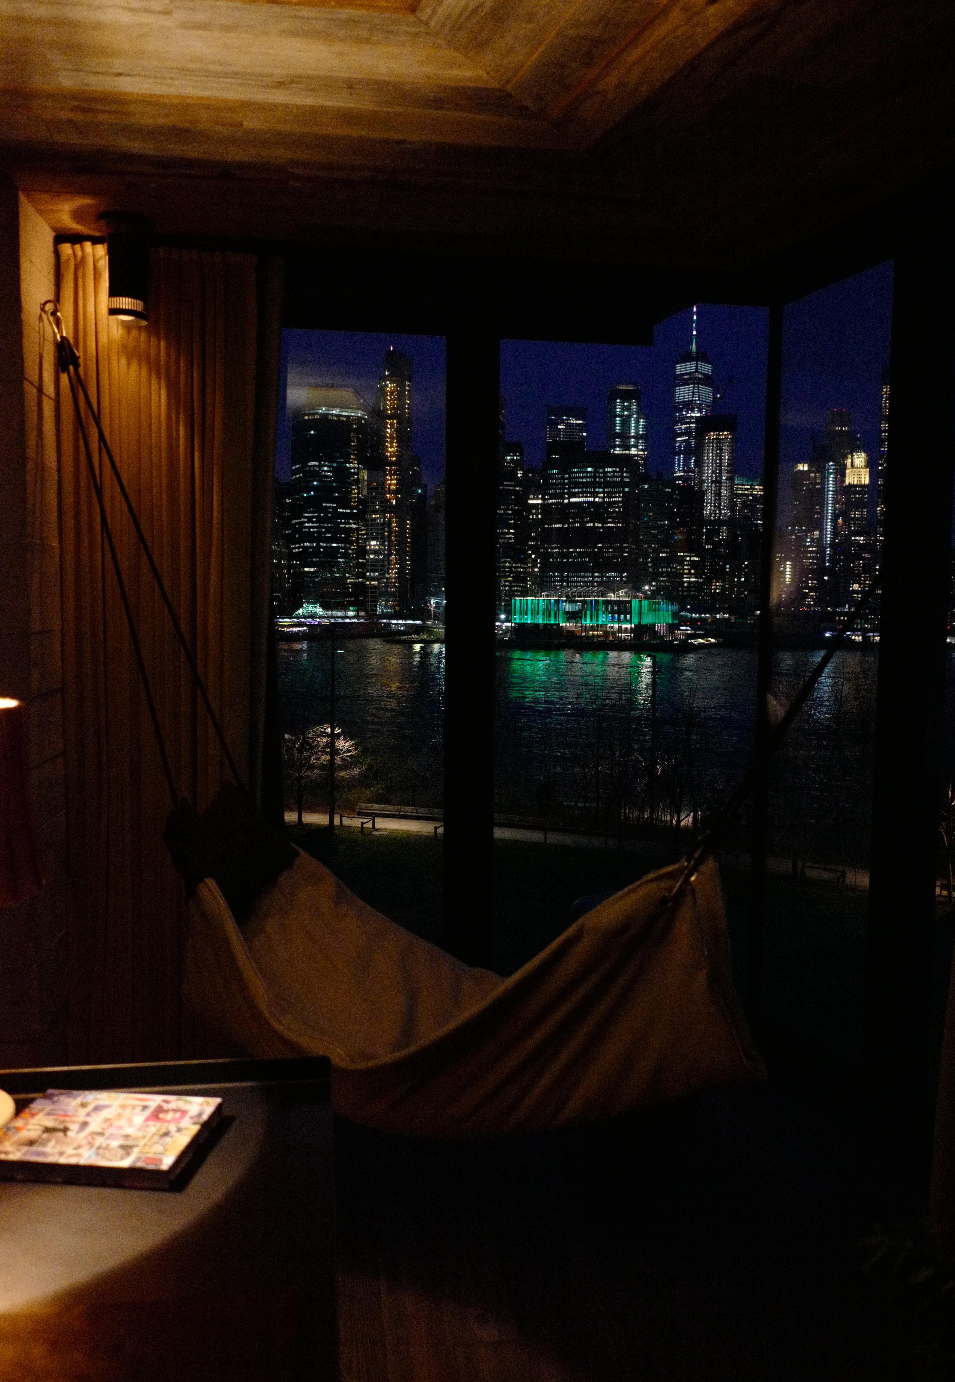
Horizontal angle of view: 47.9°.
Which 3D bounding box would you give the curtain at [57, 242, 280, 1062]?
[{"bbox_3d":[-0.989,-0.081,3.551,0.710,2.675,0.150,0,4,-7],"label":"curtain"}]

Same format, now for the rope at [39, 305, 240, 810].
[{"bbox_3d":[-1.032,-0.417,3.118,0.580,1.466,0.380,2,4,14],"label":"rope"}]

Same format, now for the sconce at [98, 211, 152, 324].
[{"bbox_3d":[-1.056,-1.257,3.232,0.155,0.295,0.155,0,4,-7],"label":"sconce"}]

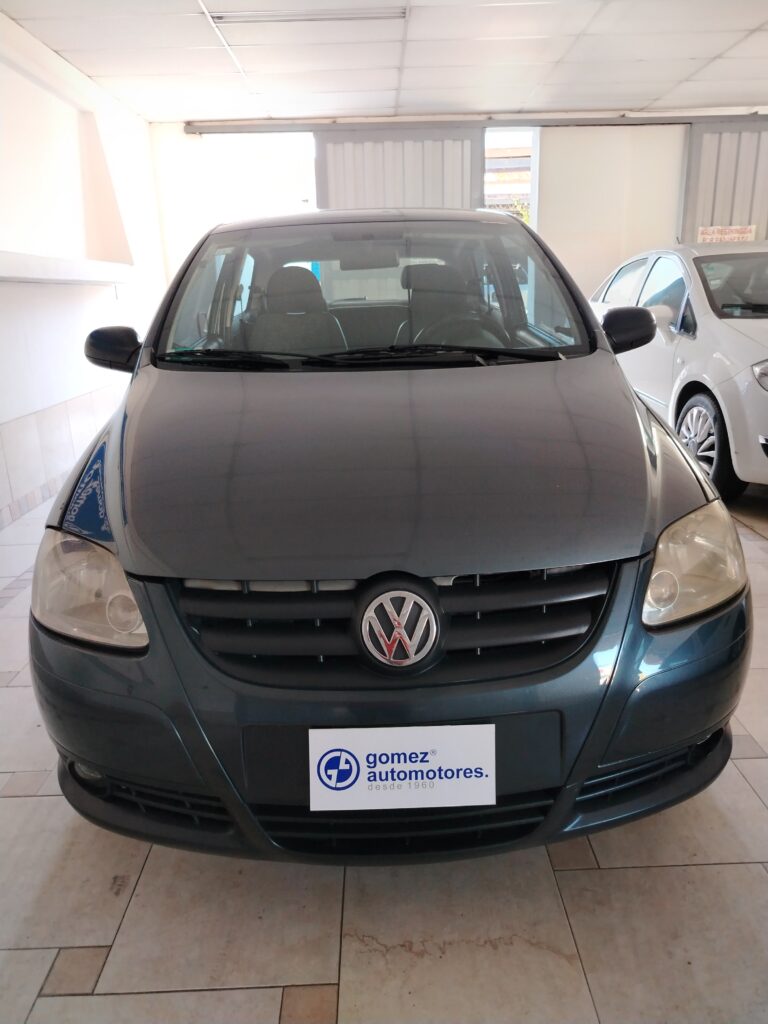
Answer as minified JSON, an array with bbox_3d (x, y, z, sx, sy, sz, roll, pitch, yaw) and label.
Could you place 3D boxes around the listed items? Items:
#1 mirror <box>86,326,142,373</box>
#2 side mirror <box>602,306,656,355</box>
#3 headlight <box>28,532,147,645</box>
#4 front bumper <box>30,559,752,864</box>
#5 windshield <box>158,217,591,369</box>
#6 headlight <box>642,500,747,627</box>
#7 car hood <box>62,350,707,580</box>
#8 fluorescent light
[{"bbox_3d":[-0.888,-0.537,2.345,0.210,0.150,0.130,-2,17,-1],"label":"mirror"},{"bbox_3d":[0.815,-0.610,2.385,0.210,0.150,0.130,-2,17,-1],"label":"side mirror"},{"bbox_3d":[-0.569,0.138,1.372,0.310,0.190,0.250,2,17,13],"label":"headlight"},{"bbox_3d":[0.029,0.322,1.376,1.600,0.550,0.490,-2,17,-1],"label":"front bumper"},{"bbox_3d":[-0.034,-0.709,2.283,1.380,0.150,0.760,-2,60,-1],"label":"windshield"},{"bbox_3d":[0.610,0.091,1.401,0.310,0.190,0.250,-7,17,-16],"label":"headlight"},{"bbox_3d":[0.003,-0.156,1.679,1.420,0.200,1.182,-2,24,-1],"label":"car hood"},{"bbox_3d":[-0.458,-3.101,4.404,1.200,0.070,0.170,-2,17,0],"label":"fluorescent light"}]

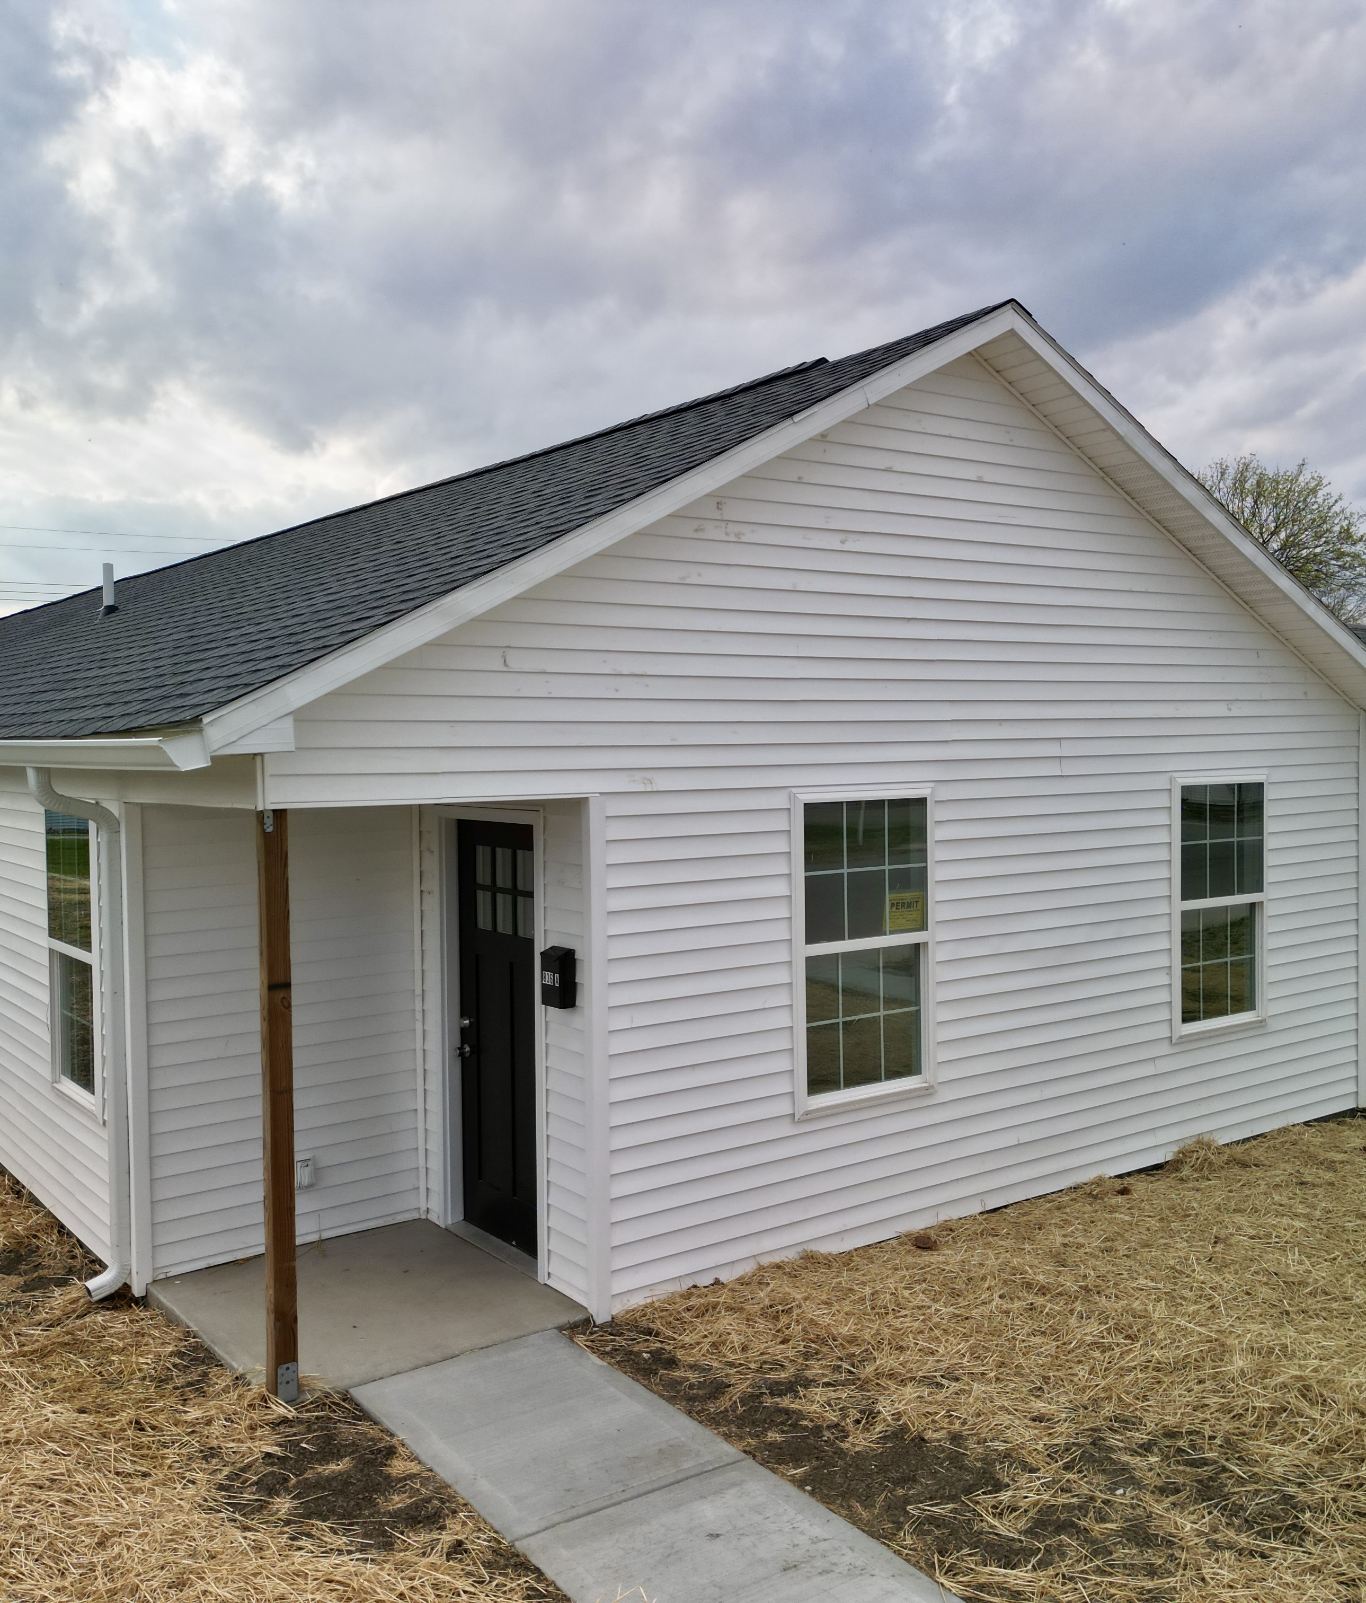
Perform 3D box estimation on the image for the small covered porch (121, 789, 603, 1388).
[{"bbox_3d":[-1.411,1.083,6.457,1.500,2.200,1.580,-2,3,-36],"label":"small covered porch"}]

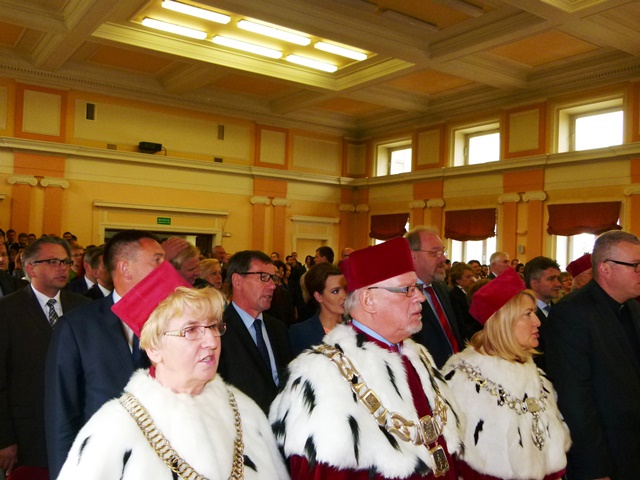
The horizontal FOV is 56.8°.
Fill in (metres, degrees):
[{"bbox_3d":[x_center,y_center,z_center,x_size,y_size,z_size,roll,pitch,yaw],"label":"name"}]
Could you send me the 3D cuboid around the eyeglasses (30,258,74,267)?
[{"bbox_3d":[-1.165,0.101,2.535,0.140,0.042,0.140,-4,-6,24],"label":"eyeglasses"}]

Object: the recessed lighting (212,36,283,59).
[{"bbox_3d":[-1.464,-3.954,12.187,1.540,0.090,0.180,2,-1,-36],"label":"recessed lighting"}]

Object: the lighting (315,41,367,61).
[{"bbox_3d":[0.431,-3.901,12.286,1.250,0.090,0.180,2,-1,-36],"label":"lighting"}]

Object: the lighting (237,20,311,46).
[{"bbox_3d":[-0.869,-3.953,11.364,1.540,0.090,0.180,2,-1,-36],"label":"lighting"}]

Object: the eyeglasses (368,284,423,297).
[{"bbox_3d":[0.197,0.136,1.620,0.135,0.040,0.140,-2,-3,25],"label":"eyeglasses"}]

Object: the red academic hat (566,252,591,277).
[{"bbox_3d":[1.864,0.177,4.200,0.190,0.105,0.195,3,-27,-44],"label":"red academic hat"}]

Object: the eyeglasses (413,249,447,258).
[{"bbox_3d":[0.447,0.056,2.480,0.135,0.040,0.140,4,1,36],"label":"eyeglasses"}]

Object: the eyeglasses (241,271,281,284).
[{"bbox_3d":[-0.250,0.150,2.310,0.140,0.042,0.140,-2,-9,30],"label":"eyeglasses"}]

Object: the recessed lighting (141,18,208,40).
[{"bbox_3d":[-2.762,-4.005,11.292,1.245,0.090,0.180,2,-1,-36],"label":"recessed lighting"}]

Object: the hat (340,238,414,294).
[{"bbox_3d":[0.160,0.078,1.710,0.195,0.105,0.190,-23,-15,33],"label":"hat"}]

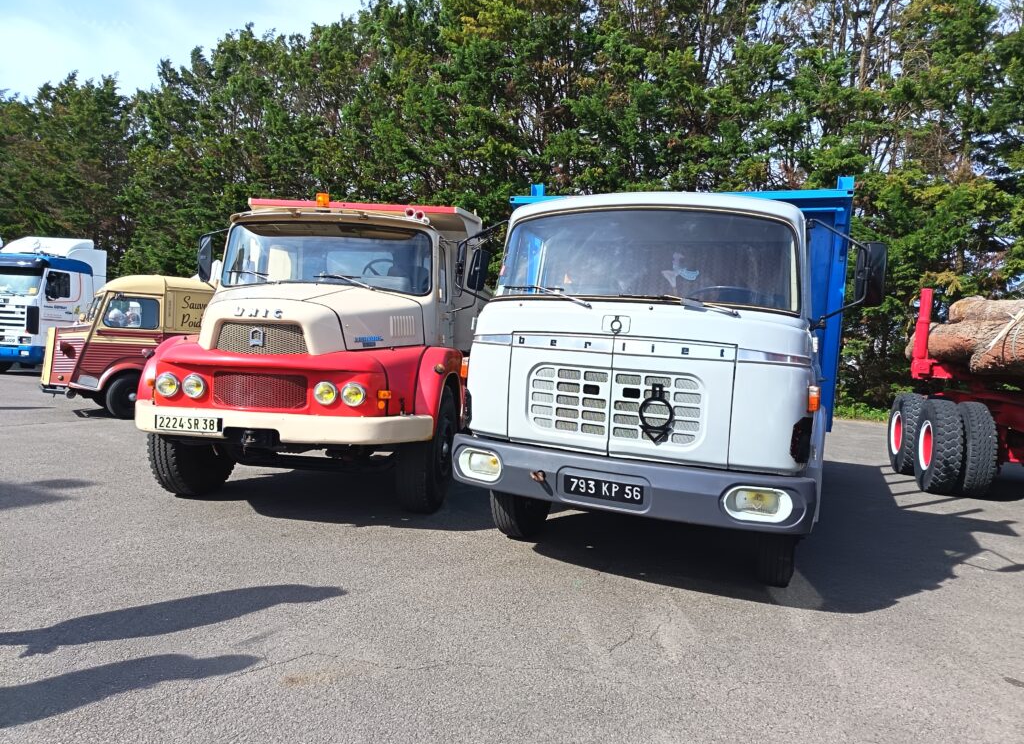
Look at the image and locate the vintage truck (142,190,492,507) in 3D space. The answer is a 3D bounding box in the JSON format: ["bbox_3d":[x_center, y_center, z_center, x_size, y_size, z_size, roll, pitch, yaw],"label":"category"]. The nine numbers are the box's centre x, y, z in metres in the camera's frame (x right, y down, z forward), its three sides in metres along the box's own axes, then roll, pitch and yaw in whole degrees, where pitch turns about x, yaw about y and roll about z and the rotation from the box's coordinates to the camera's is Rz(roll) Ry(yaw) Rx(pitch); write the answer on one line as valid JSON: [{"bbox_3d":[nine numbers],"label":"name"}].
[{"bbox_3d":[-1.602,-0.442,8.288,2.500,2.804,6.700,3,5,3],"label":"vintage truck"}]

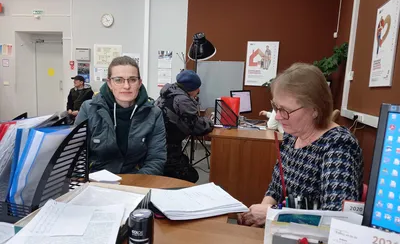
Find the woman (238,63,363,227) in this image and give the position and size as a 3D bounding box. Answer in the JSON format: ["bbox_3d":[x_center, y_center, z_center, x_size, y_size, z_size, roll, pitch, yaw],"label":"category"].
[{"bbox_3d":[0.310,0.410,1.074,0.640,1.250,0.480,-2,9,-33],"label":"woman"}]

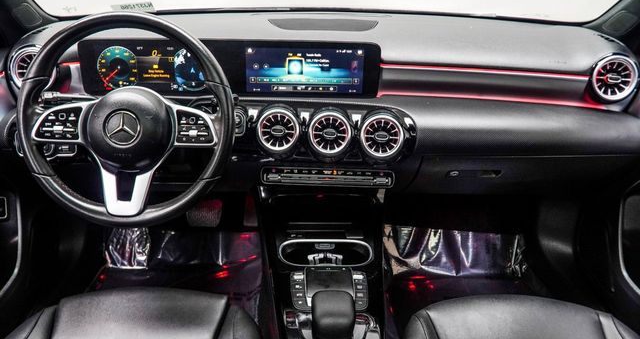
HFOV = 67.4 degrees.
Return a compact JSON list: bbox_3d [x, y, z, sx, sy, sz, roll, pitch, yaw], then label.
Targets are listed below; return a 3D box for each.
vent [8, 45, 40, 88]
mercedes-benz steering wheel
[{"bbox_3d":[-0.571,-0.203,0.975,0.094,0.094,0.050,0,6,-3],"label":"vent"},{"bbox_3d":[-0.334,-0.086,0.840,0.375,0.370,0.100,1,1,-2],"label":"mercedes-benz steering wheel"}]

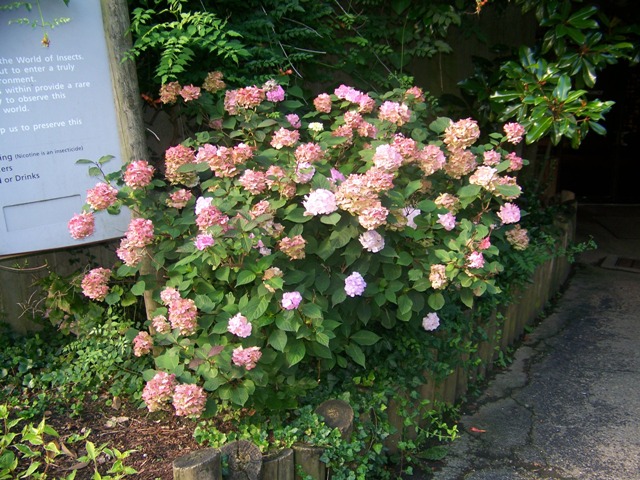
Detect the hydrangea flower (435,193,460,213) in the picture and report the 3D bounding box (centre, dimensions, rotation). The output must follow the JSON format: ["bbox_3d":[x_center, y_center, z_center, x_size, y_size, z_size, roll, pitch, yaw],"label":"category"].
[{"bbox_3d":[0.522,-0.154,2.650,0.103,0.079,0.101,0,20,0],"label":"hydrangea flower"}]

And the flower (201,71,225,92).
[{"bbox_3d":[-0.543,-0.808,3.300,0.112,0.112,0.112,-5,20,-8],"label":"flower"}]

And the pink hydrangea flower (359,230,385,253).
[{"bbox_3d":[0.207,0.006,2.600,0.104,0.088,0.096,0,20,5],"label":"pink hydrangea flower"}]

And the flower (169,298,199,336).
[{"bbox_3d":[-0.506,0.287,2.400,0.111,0.141,0.111,-6,21,-13],"label":"flower"}]

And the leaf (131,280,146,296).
[{"bbox_3d":[-0.673,0.180,2.400,0.056,0.050,0.045,-8,19,-16],"label":"leaf"}]

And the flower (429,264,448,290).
[{"bbox_3d":[0.458,0.145,2.500,0.075,0.093,0.084,1,18,10],"label":"flower"}]

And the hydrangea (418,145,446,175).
[{"bbox_3d":[0.478,-0.342,2.750,0.119,0.121,0.110,1,15,10],"label":"hydrangea"}]

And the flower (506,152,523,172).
[{"bbox_3d":[0.947,-0.377,3.150,0.095,0.097,0.095,4,21,16],"label":"flower"}]

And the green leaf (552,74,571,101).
[{"bbox_3d":[1.418,-0.895,3.800,0.106,0.152,0.050,4,16,20],"label":"green leaf"}]

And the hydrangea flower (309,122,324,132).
[{"bbox_3d":[-0.016,-0.504,2.900,0.072,0.042,0.065,-1,15,0],"label":"hydrangea flower"}]

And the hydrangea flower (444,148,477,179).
[{"bbox_3d":[0.591,-0.322,2.720,0.131,0.117,0.124,2,18,12],"label":"hydrangea flower"}]

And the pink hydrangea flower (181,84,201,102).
[{"bbox_3d":[-0.524,-0.593,2.620,0.080,0.068,0.080,-6,21,-10],"label":"pink hydrangea flower"}]

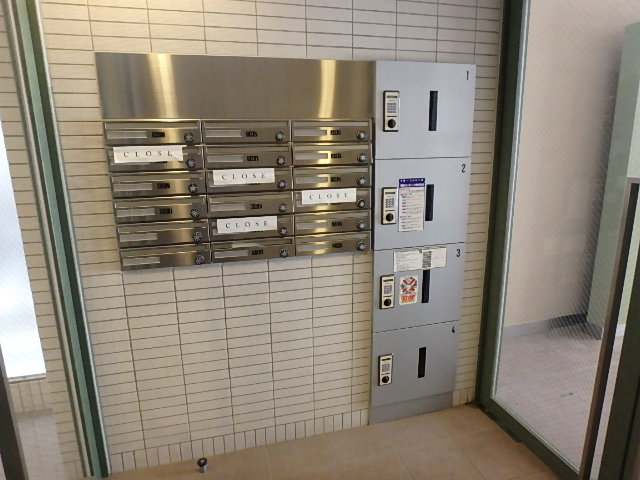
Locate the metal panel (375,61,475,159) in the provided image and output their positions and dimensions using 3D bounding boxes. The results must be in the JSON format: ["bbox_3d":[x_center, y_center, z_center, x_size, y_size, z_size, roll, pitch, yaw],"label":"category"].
[{"bbox_3d":[0.476,-0.590,1.797,0.495,0.410,0.060,-4,13,-14],"label":"metal panel"}]

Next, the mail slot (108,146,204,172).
[{"bbox_3d":[-0.642,-0.326,1.548,0.350,0.097,0.050,-4,13,-14],"label":"mail slot"}]

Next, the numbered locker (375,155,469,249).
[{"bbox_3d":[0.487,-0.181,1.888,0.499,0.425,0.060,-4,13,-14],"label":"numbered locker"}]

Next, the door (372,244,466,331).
[{"bbox_3d":[0.492,0.234,1.978,0.494,0.420,0.060,-4,13,-14],"label":"door"}]

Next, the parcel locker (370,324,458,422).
[{"bbox_3d":[0.494,0.644,2.067,0.485,0.418,0.060,-4,13,-14],"label":"parcel locker"}]

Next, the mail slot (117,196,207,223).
[{"bbox_3d":[-0.641,-0.131,1.590,0.349,0.098,0.050,-4,13,-14],"label":"mail slot"}]

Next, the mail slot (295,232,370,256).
[{"bbox_3d":[0.059,0.015,1.809,0.360,0.093,0.050,-4,13,-14],"label":"mail slot"}]

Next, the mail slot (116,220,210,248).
[{"bbox_3d":[-0.640,-0.032,1.611,0.349,0.101,0.050,-4,13,-14],"label":"mail slot"}]

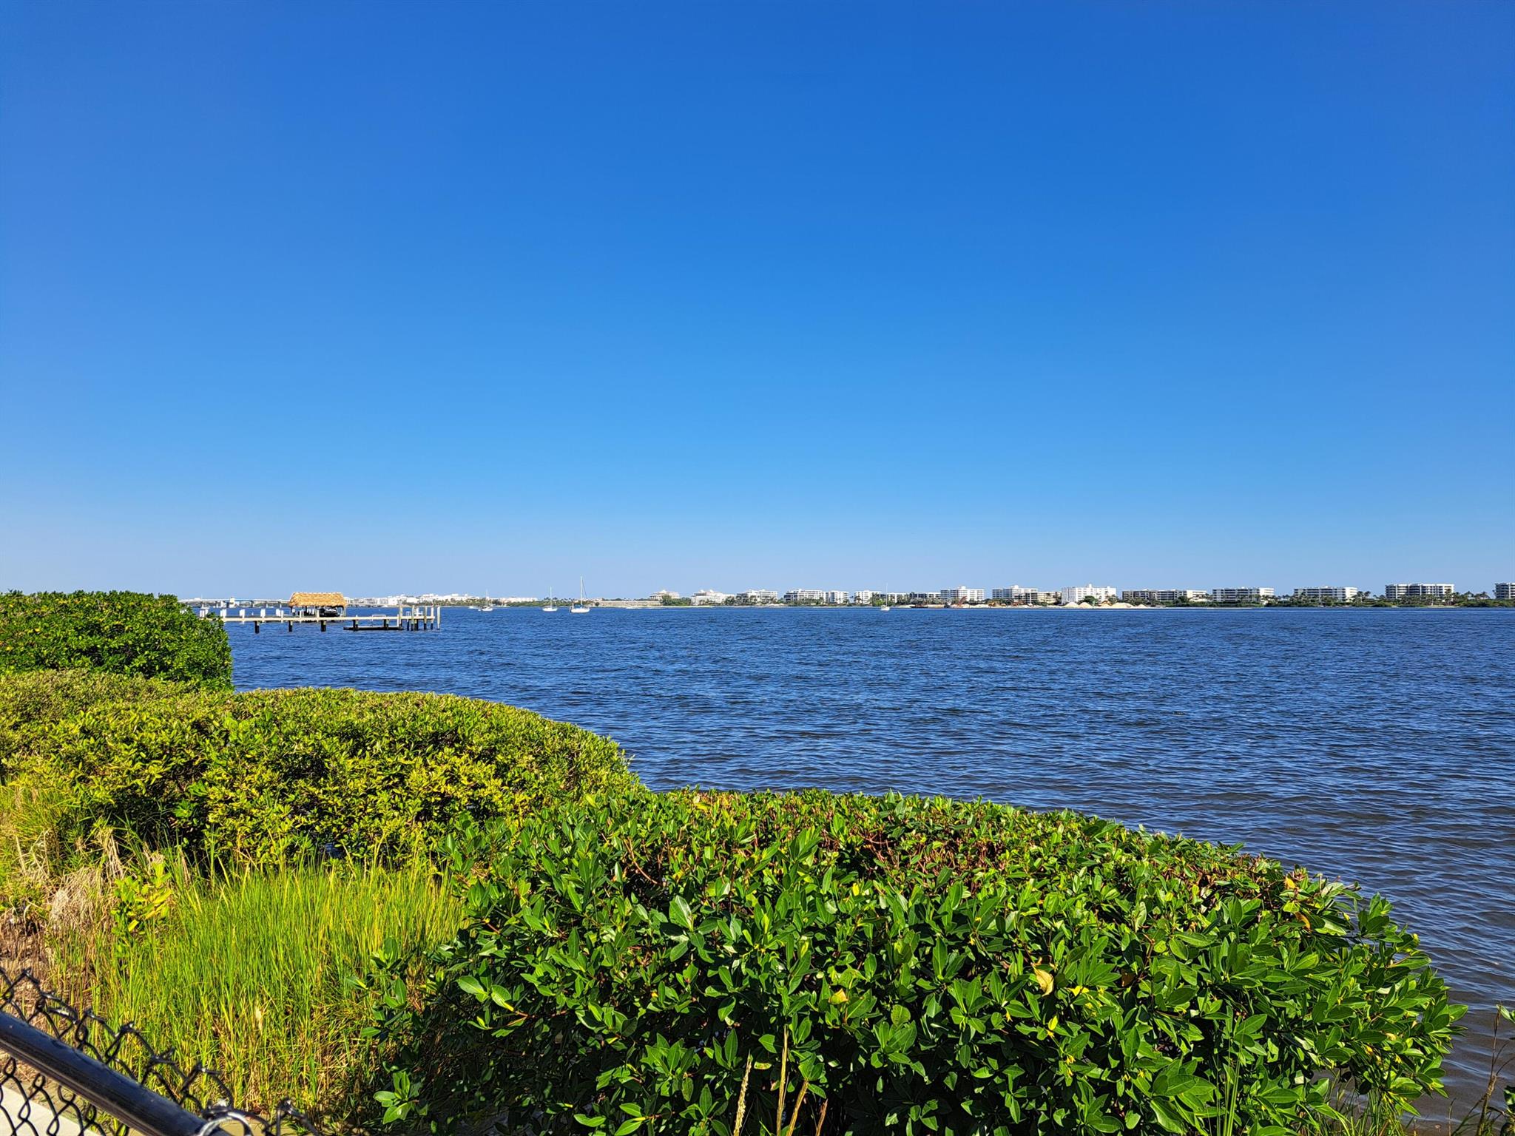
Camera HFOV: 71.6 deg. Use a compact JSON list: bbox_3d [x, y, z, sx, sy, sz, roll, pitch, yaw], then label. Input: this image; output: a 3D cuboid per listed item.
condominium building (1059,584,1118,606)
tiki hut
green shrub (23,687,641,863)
[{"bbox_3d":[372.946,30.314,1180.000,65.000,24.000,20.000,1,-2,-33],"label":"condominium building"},{"bbox_3d":[-48.936,4.179,117.000,5.200,2.800,3.600,1,-2,-34],"label":"tiki hut"},{"bbox_3d":[-4.277,2.002,10.800,5.300,1.350,3.000,1,-2,-15],"label":"green shrub"}]

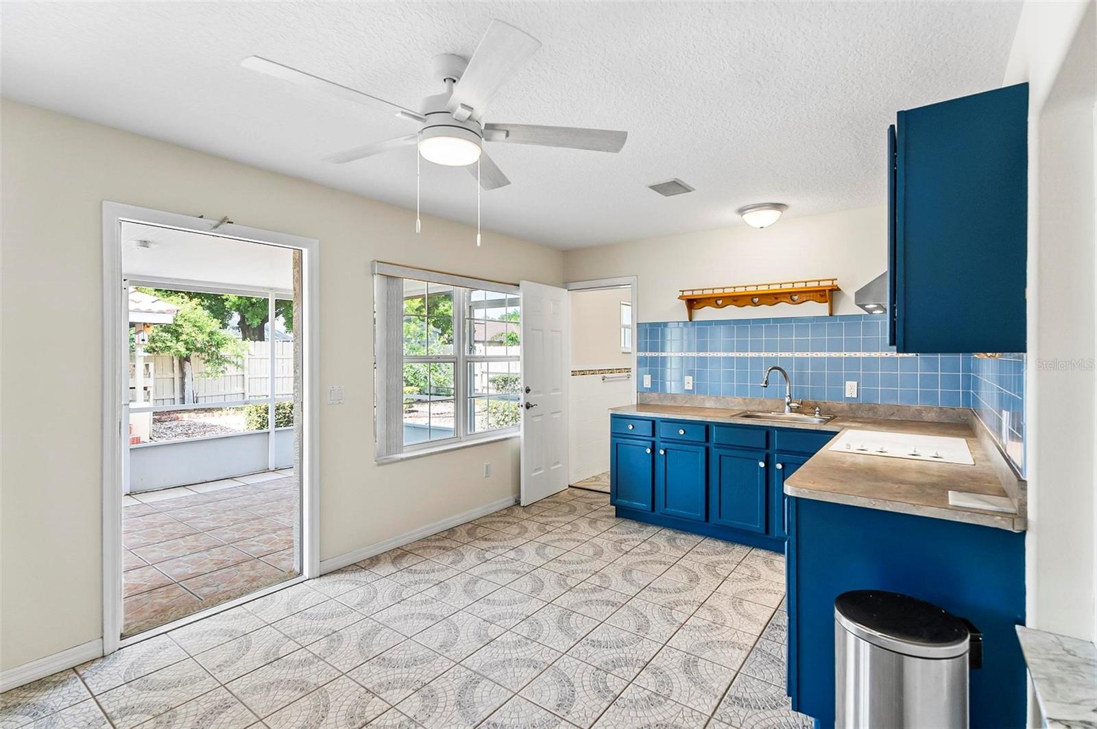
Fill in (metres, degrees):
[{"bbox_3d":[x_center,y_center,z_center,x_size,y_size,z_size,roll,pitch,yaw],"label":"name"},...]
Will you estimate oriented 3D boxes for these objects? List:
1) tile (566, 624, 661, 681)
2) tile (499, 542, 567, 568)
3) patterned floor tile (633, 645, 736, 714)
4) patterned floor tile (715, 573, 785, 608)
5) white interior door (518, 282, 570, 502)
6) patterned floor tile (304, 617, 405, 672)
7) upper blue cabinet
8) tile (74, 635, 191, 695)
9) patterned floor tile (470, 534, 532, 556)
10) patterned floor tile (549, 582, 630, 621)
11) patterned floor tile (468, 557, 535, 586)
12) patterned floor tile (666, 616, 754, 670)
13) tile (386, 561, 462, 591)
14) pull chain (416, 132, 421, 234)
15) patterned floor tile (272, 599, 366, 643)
[{"bbox_3d":[0.305,1.323,2.256,0.333,0.010,0.333,0,0,37],"label":"tile"},{"bbox_3d":[-0.086,1.312,3.375,0.333,0.010,0.333,1,1,37],"label":"tile"},{"bbox_3d":[0.584,1.333,2.068,0.333,0.010,0.333,1,1,37],"label":"patterned floor tile"},{"bbox_3d":[1.197,1.317,2.860,0.335,0.010,0.335,0,1,37],"label":"patterned floor tile"},{"bbox_3d":[-0.021,0.268,4.769,0.045,2.059,0.787,0,0,33],"label":"white interior door"},{"bbox_3d":[-0.910,1.329,2.320,0.335,0.010,0.335,0,1,37],"label":"patterned floor tile"},{"bbox_3d":[1.438,-0.416,1.759,0.320,0.765,0.720,0,1,37],"label":"upper blue cabinet"},{"bbox_3d":[-1.855,1.331,2.175,0.333,0.010,0.333,1,1,37],"label":"tile"},{"bbox_3d":[-0.358,1.309,3.571,0.333,0.010,0.333,1,1,37],"label":"patterned floor tile"},{"bbox_3d":[0.239,1.323,2.734,0.333,0.010,0.333,0,0,37],"label":"patterned floor tile"},{"bbox_3d":[-0.292,1.316,3.109,0.333,0.010,0.333,1,1,37],"label":"patterned floor tile"},{"bbox_3d":[0.785,1.321,2.318,0.335,0.010,0.335,0,1,37],"label":"patterned floor tile"},{"bbox_3d":[-0.776,1.323,3.066,0.335,0.010,0.335,0,1,37],"label":"tile"},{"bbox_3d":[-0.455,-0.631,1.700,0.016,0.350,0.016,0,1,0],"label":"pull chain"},{"bbox_3d":[-1.178,1.326,2.508,0.333,0.010,0.333,1,1,37],"label":"patterned floor tile"}]

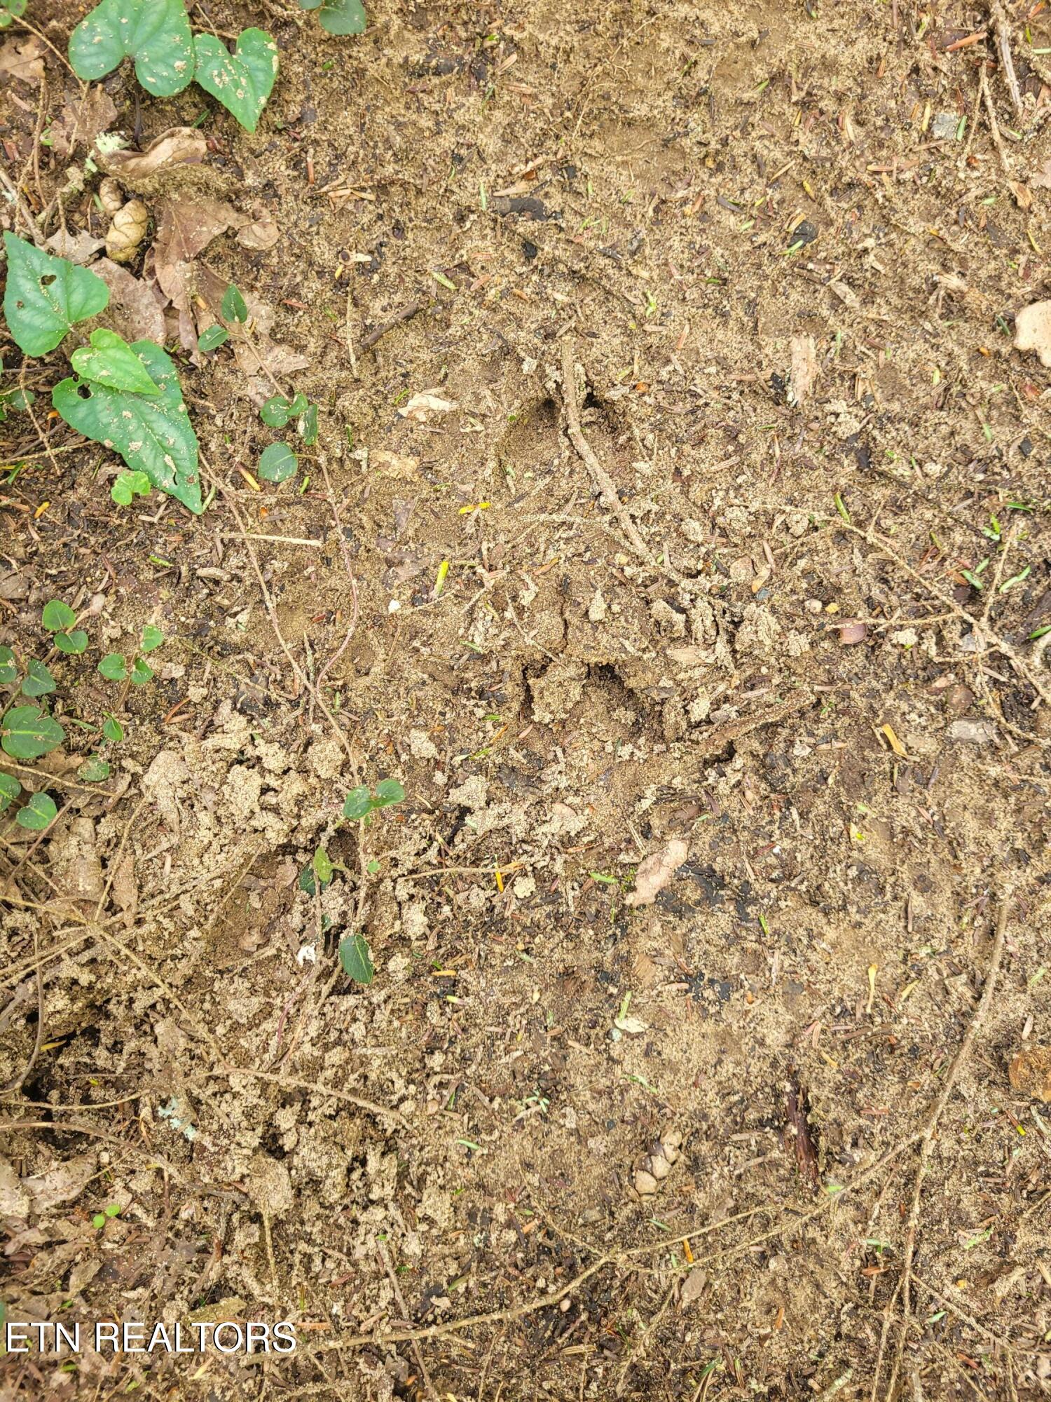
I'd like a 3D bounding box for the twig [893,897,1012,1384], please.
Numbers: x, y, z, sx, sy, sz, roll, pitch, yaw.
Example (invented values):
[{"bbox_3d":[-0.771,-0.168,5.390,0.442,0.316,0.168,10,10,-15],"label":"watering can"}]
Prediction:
[{"bbox_3d":[0.216,0.224,0.538,0.017,0.010,0.247,17,81,3],"label":"twig"}]

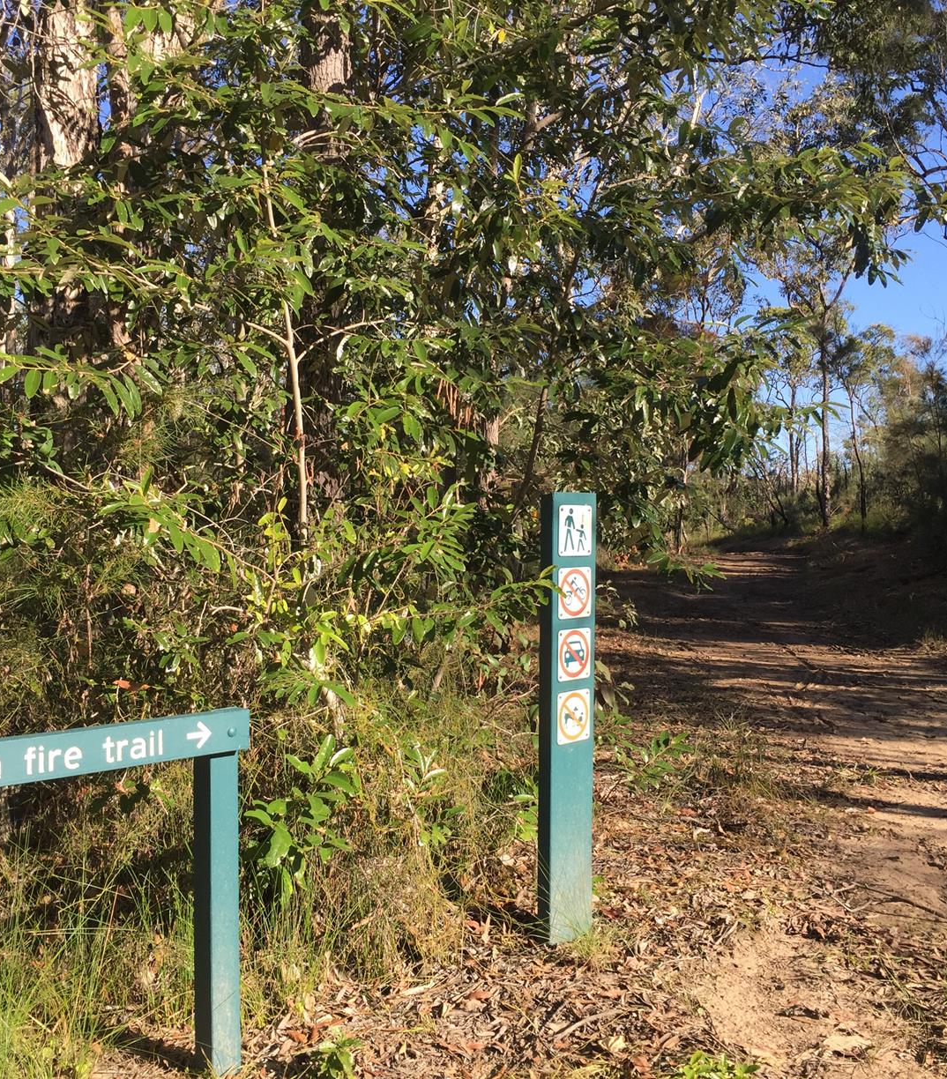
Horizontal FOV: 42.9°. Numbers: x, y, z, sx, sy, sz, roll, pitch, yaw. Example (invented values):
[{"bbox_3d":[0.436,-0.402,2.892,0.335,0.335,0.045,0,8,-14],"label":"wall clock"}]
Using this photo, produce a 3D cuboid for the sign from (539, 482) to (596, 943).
[{"bbox_3d":[0.282,0.528,3.641,0.047,1.335,0.199,2,2,45],"label":"sign"}]

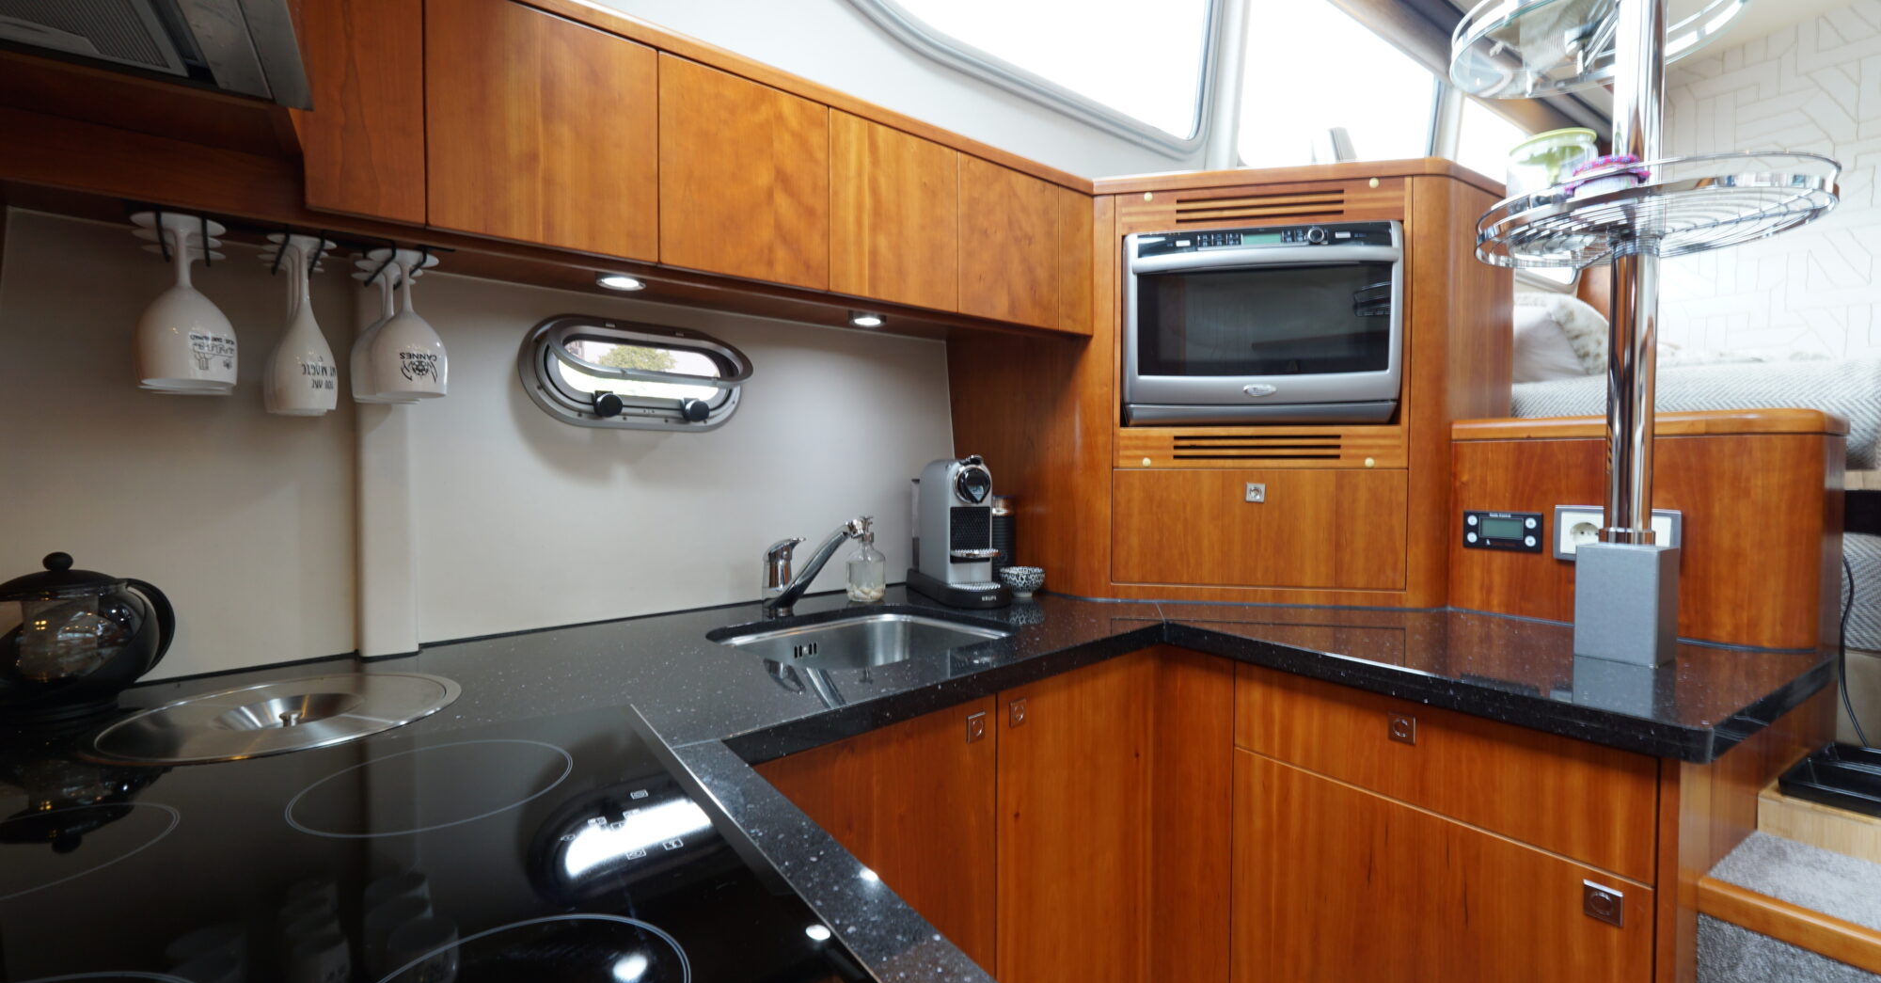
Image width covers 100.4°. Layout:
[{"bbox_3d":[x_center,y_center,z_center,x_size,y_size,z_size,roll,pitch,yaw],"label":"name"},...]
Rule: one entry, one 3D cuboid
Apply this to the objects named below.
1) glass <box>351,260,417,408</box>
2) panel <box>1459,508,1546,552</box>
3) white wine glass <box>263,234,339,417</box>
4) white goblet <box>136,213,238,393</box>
[{"bbox_3d":[-0.668,-0.192,0.952,0.075,0.167,0.075,-2,3,-41],"label":"glass"},{"bbox_3d":[0.965,0.070,1.348,0.016,0.066,0.118,-1,2,-33],"label":"panel"},{"bbox_3d":[-0.714,-0.186,0.881,0.058,0.191,0.058,-1,2,-38],"label":"white wine glass"},{"bbox_3d":[-0.776,-0.194,0.804,0.078,0.167,0.078,-1,2,-38],"label":"white goblet"}]

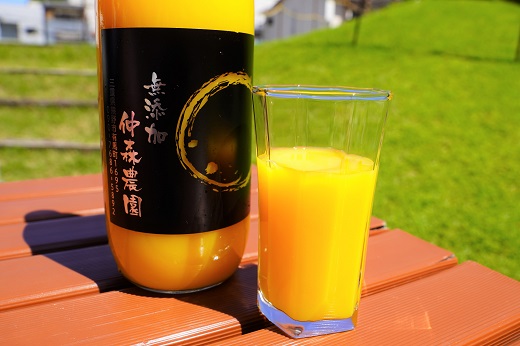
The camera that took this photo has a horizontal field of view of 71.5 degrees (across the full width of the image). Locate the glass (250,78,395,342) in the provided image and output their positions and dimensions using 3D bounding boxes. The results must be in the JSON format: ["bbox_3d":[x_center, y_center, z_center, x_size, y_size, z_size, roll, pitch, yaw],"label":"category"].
[{"bbox_3d":[0.028,0.019,0.184,0.064,0.119,0.064,2,15,0],"label":"glass"}]

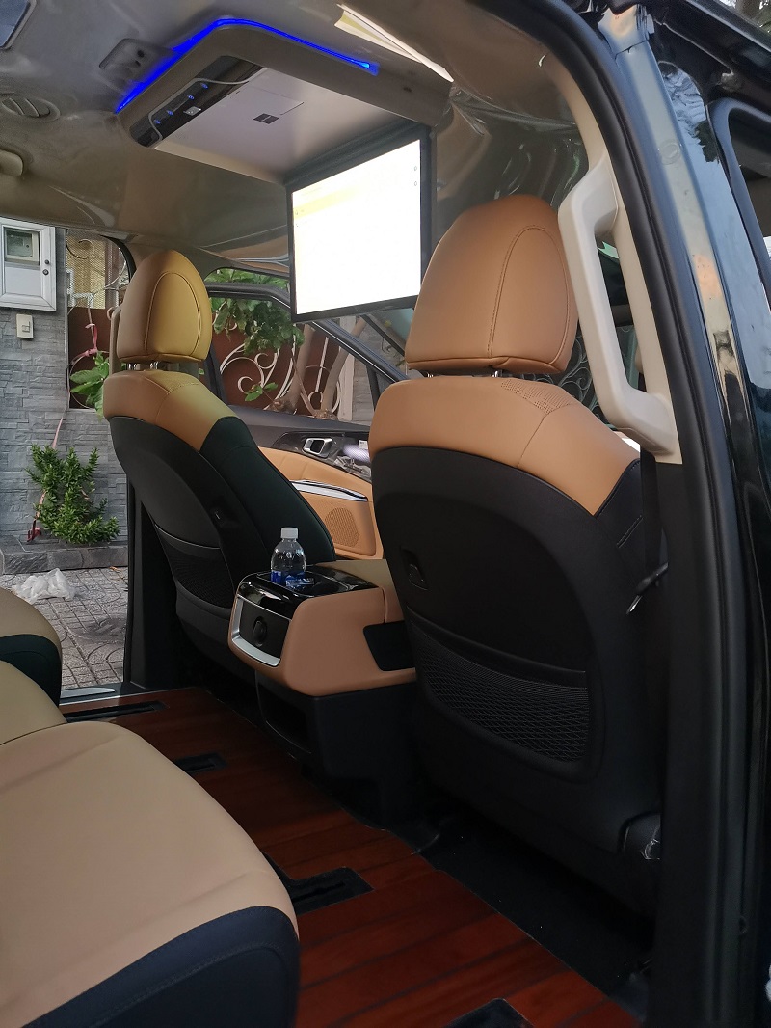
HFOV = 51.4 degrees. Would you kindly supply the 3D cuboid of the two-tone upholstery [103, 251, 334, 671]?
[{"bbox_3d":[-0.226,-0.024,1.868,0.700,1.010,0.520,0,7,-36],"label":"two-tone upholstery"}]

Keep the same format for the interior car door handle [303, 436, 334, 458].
[{"bbox_3d":[-0.234,-0.234,2.800,0.110,0.075,0.035,5,5,4],"label":"interior car door handle"}]

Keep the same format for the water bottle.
[{"bbox_3d":[-0.183,0.120,1.469,0.063,0.190,0.063,0,7,-36],"label":"water bottle"}]

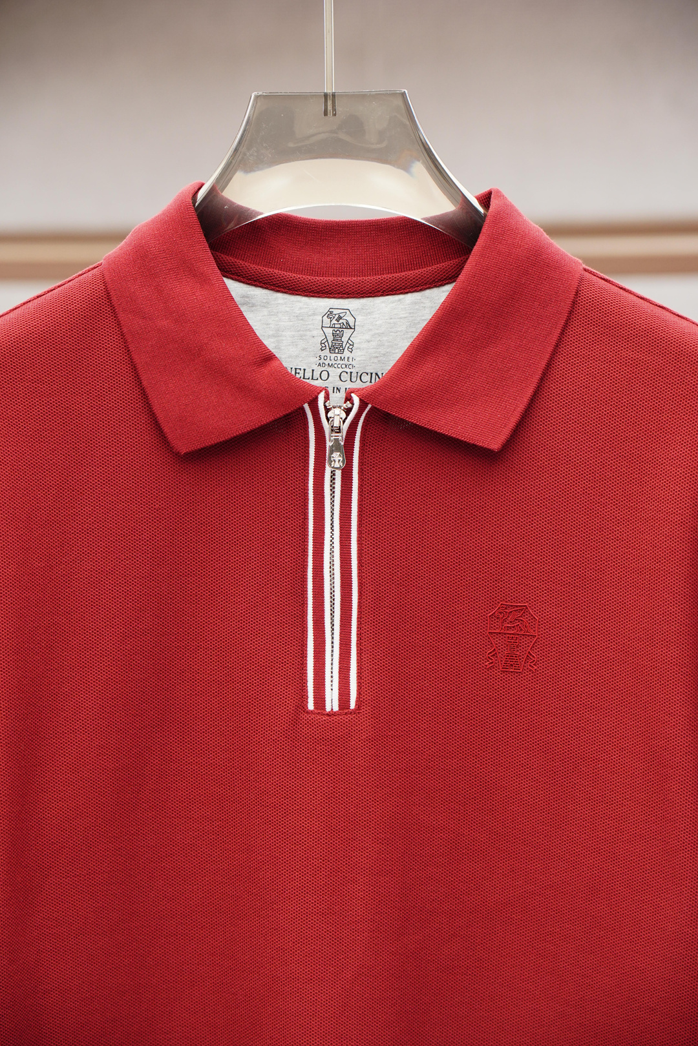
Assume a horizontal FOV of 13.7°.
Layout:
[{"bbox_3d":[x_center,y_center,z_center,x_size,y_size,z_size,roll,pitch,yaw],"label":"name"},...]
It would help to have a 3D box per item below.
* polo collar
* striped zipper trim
[{"bbox_3d":[-0.004,-0.107,1.520,0.249,0.143,0.130,0,2,0],"label":"polo collar"},{"bbox_3d":[-0.006,0.015,1.480,0.033,0.164,0.020,0,-3,0],"label":"striped zipper trim"}]

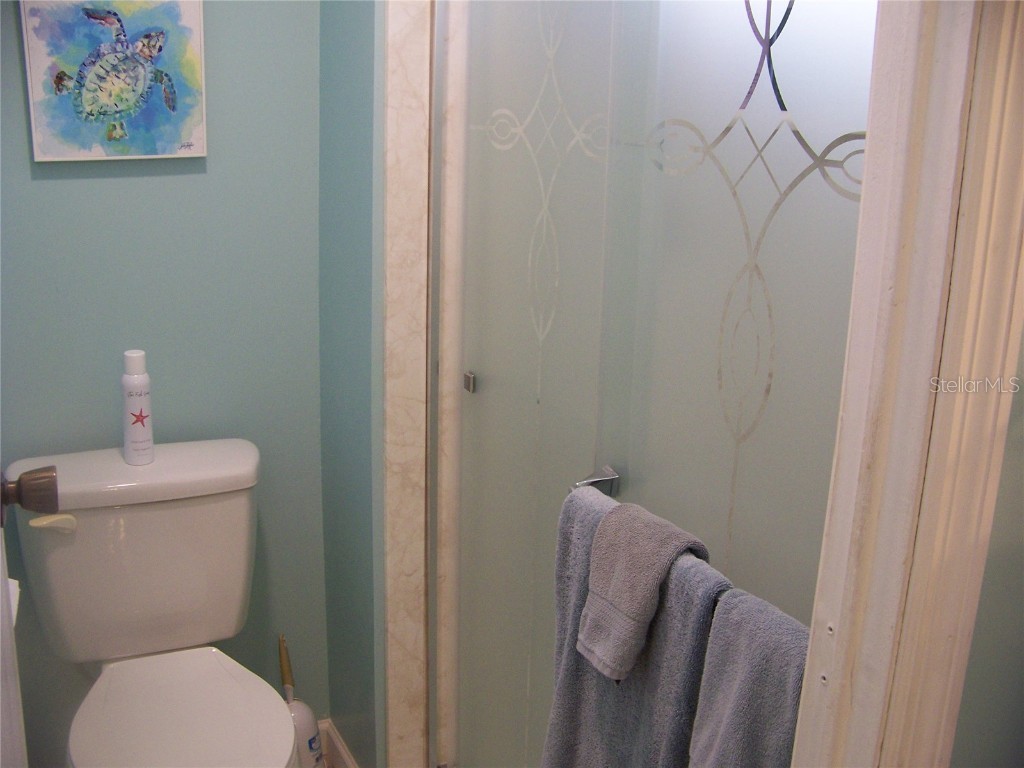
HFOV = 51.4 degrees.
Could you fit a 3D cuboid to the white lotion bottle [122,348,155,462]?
[{"bbox_3d":[-0.663,0.041,1.885,0.052,0.197,0.052,-6,16,-27],"label":"white lotion bottle"}]

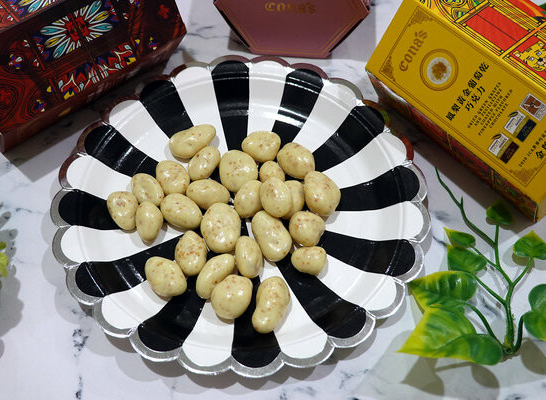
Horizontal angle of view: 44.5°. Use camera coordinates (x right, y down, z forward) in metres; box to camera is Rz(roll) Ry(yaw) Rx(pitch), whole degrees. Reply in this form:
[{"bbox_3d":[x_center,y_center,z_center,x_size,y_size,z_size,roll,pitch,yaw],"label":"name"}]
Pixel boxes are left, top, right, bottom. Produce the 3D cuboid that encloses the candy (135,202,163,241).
[{"bbox_3d":[-0.072,0.012,0.387,0.015,0.014,0.026,-3,58,-3],"label":"candy"}]

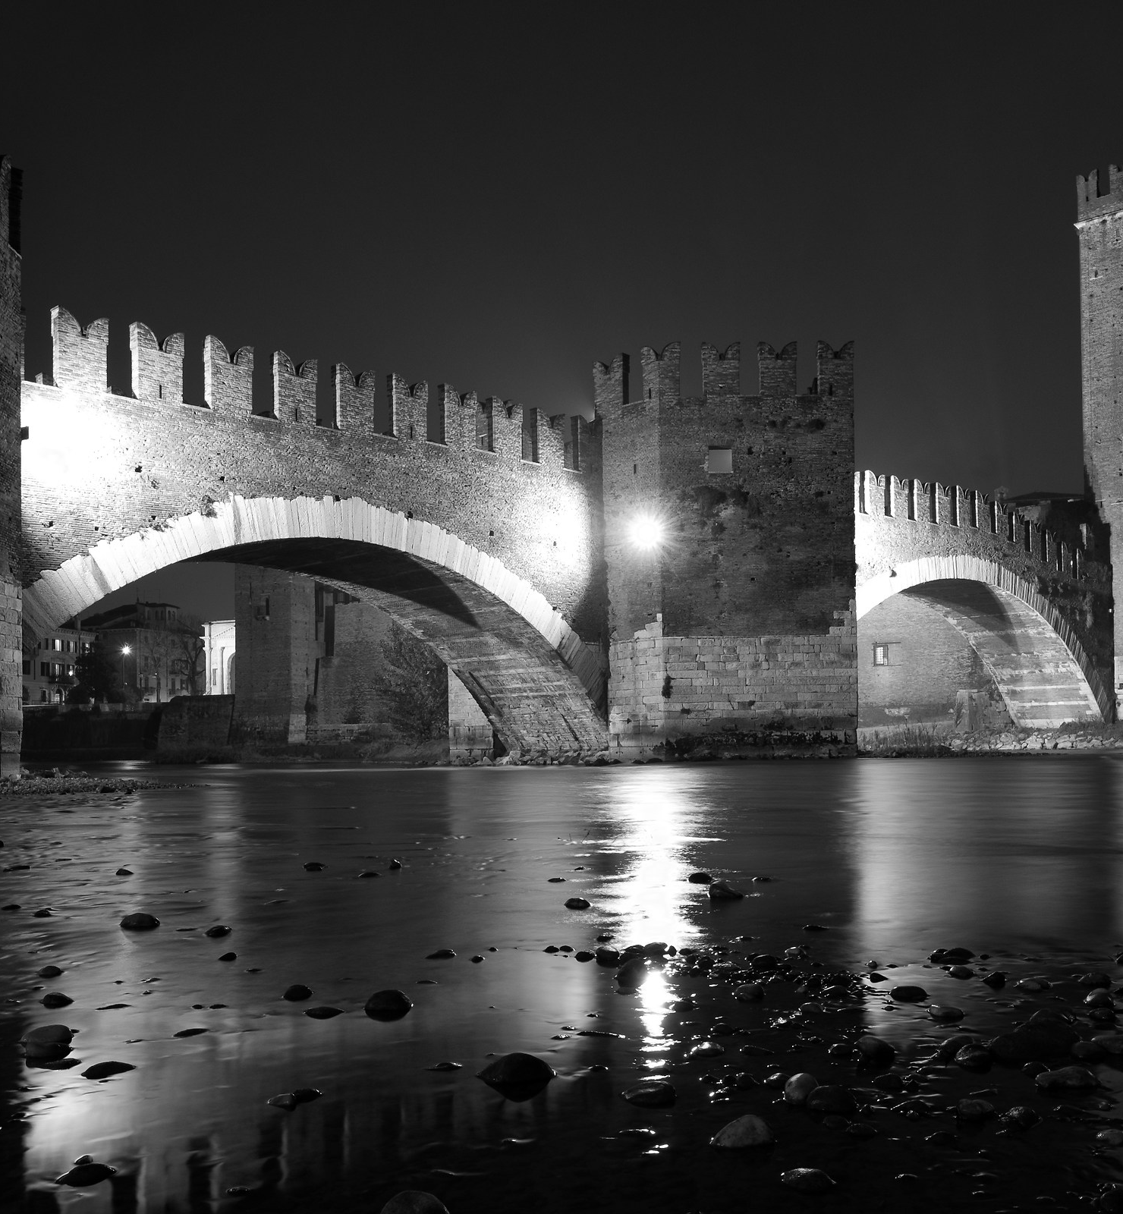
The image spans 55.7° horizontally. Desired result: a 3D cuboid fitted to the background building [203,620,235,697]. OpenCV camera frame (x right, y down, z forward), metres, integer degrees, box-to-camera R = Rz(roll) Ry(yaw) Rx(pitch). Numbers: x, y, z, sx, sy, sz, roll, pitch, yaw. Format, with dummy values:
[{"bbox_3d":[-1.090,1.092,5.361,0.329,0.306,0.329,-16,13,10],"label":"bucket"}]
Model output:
[{"bbox_3d":[-44.500,8.600,150.000,10.600,12.700,6.200,-1,-3,20],"label":"background building"}]

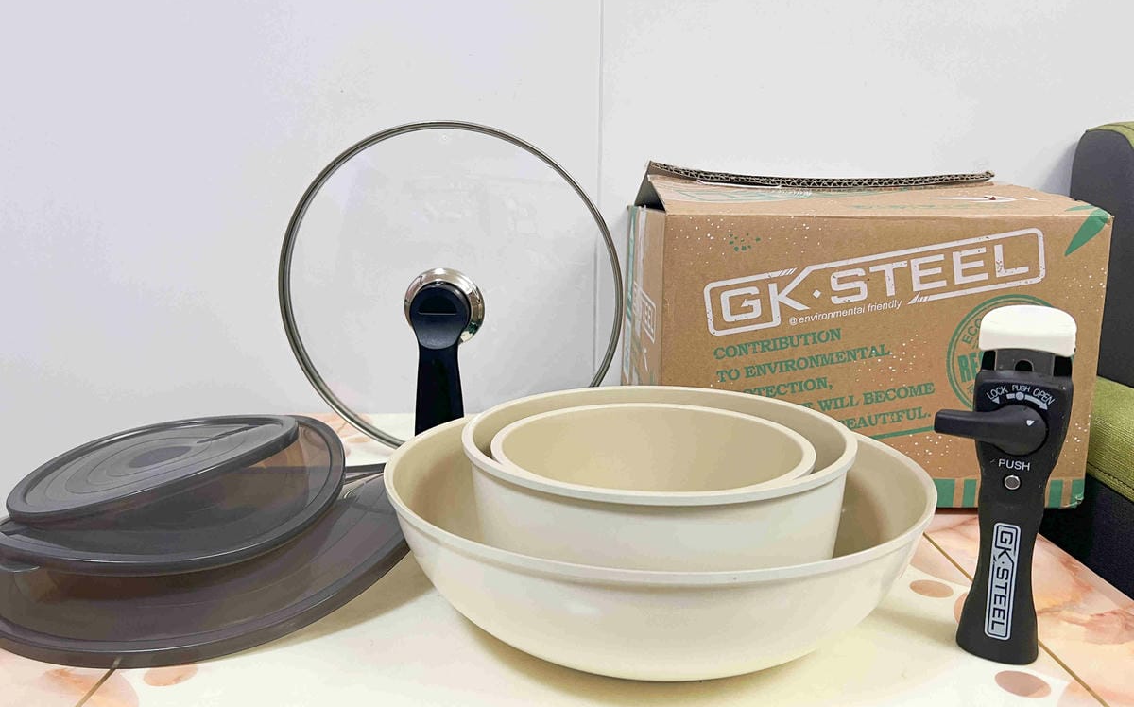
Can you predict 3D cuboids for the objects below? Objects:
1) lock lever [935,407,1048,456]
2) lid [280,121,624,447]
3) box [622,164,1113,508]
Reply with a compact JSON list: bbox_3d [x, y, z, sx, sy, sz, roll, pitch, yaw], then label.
[{"bbox_3d":[0.192,0.034,0.388,0.046,0.023,0.016,5,12,22],"label":"lock lever"},{"bbox_3d":[-0.091,-0.038,0.663,0.281,0.281,0.092,0,12,-1],"label":"lid"},{"bbox_3d":[0.211,-0.033,0.725,0.299,0.235,0.300,0,11,-1],"label":"box"}]

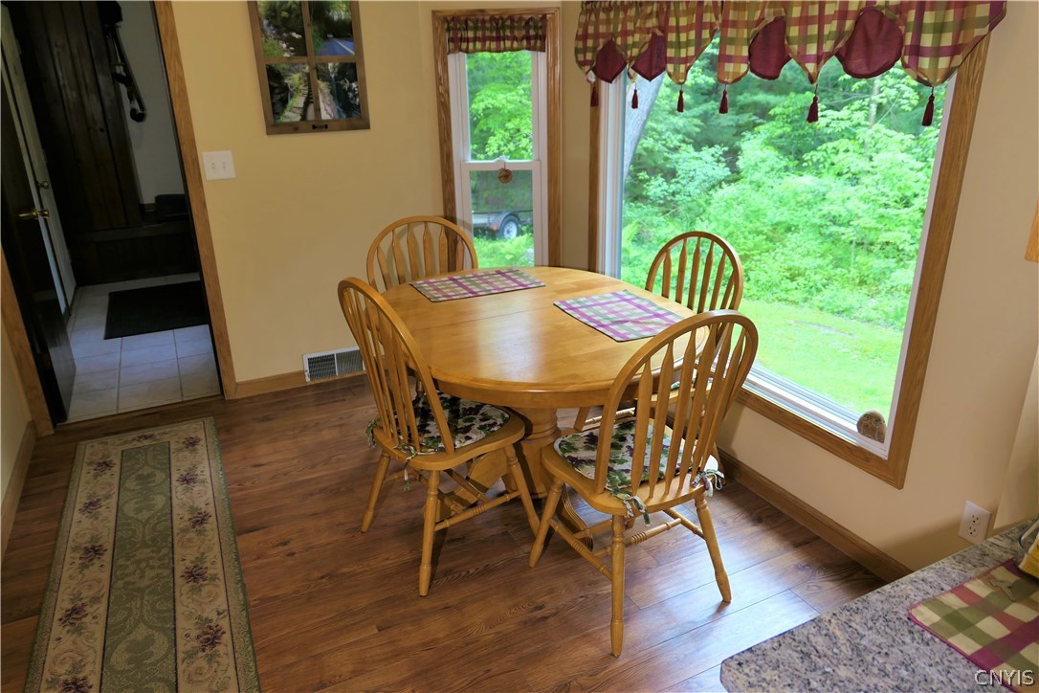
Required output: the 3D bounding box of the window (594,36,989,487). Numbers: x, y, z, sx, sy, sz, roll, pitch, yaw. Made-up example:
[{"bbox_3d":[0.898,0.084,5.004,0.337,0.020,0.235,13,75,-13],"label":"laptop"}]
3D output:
[{"bbox_3d":[0.754,-0.551,2.578,0.090,1.508,1.775,-11,22,-24],"label":"window"}]

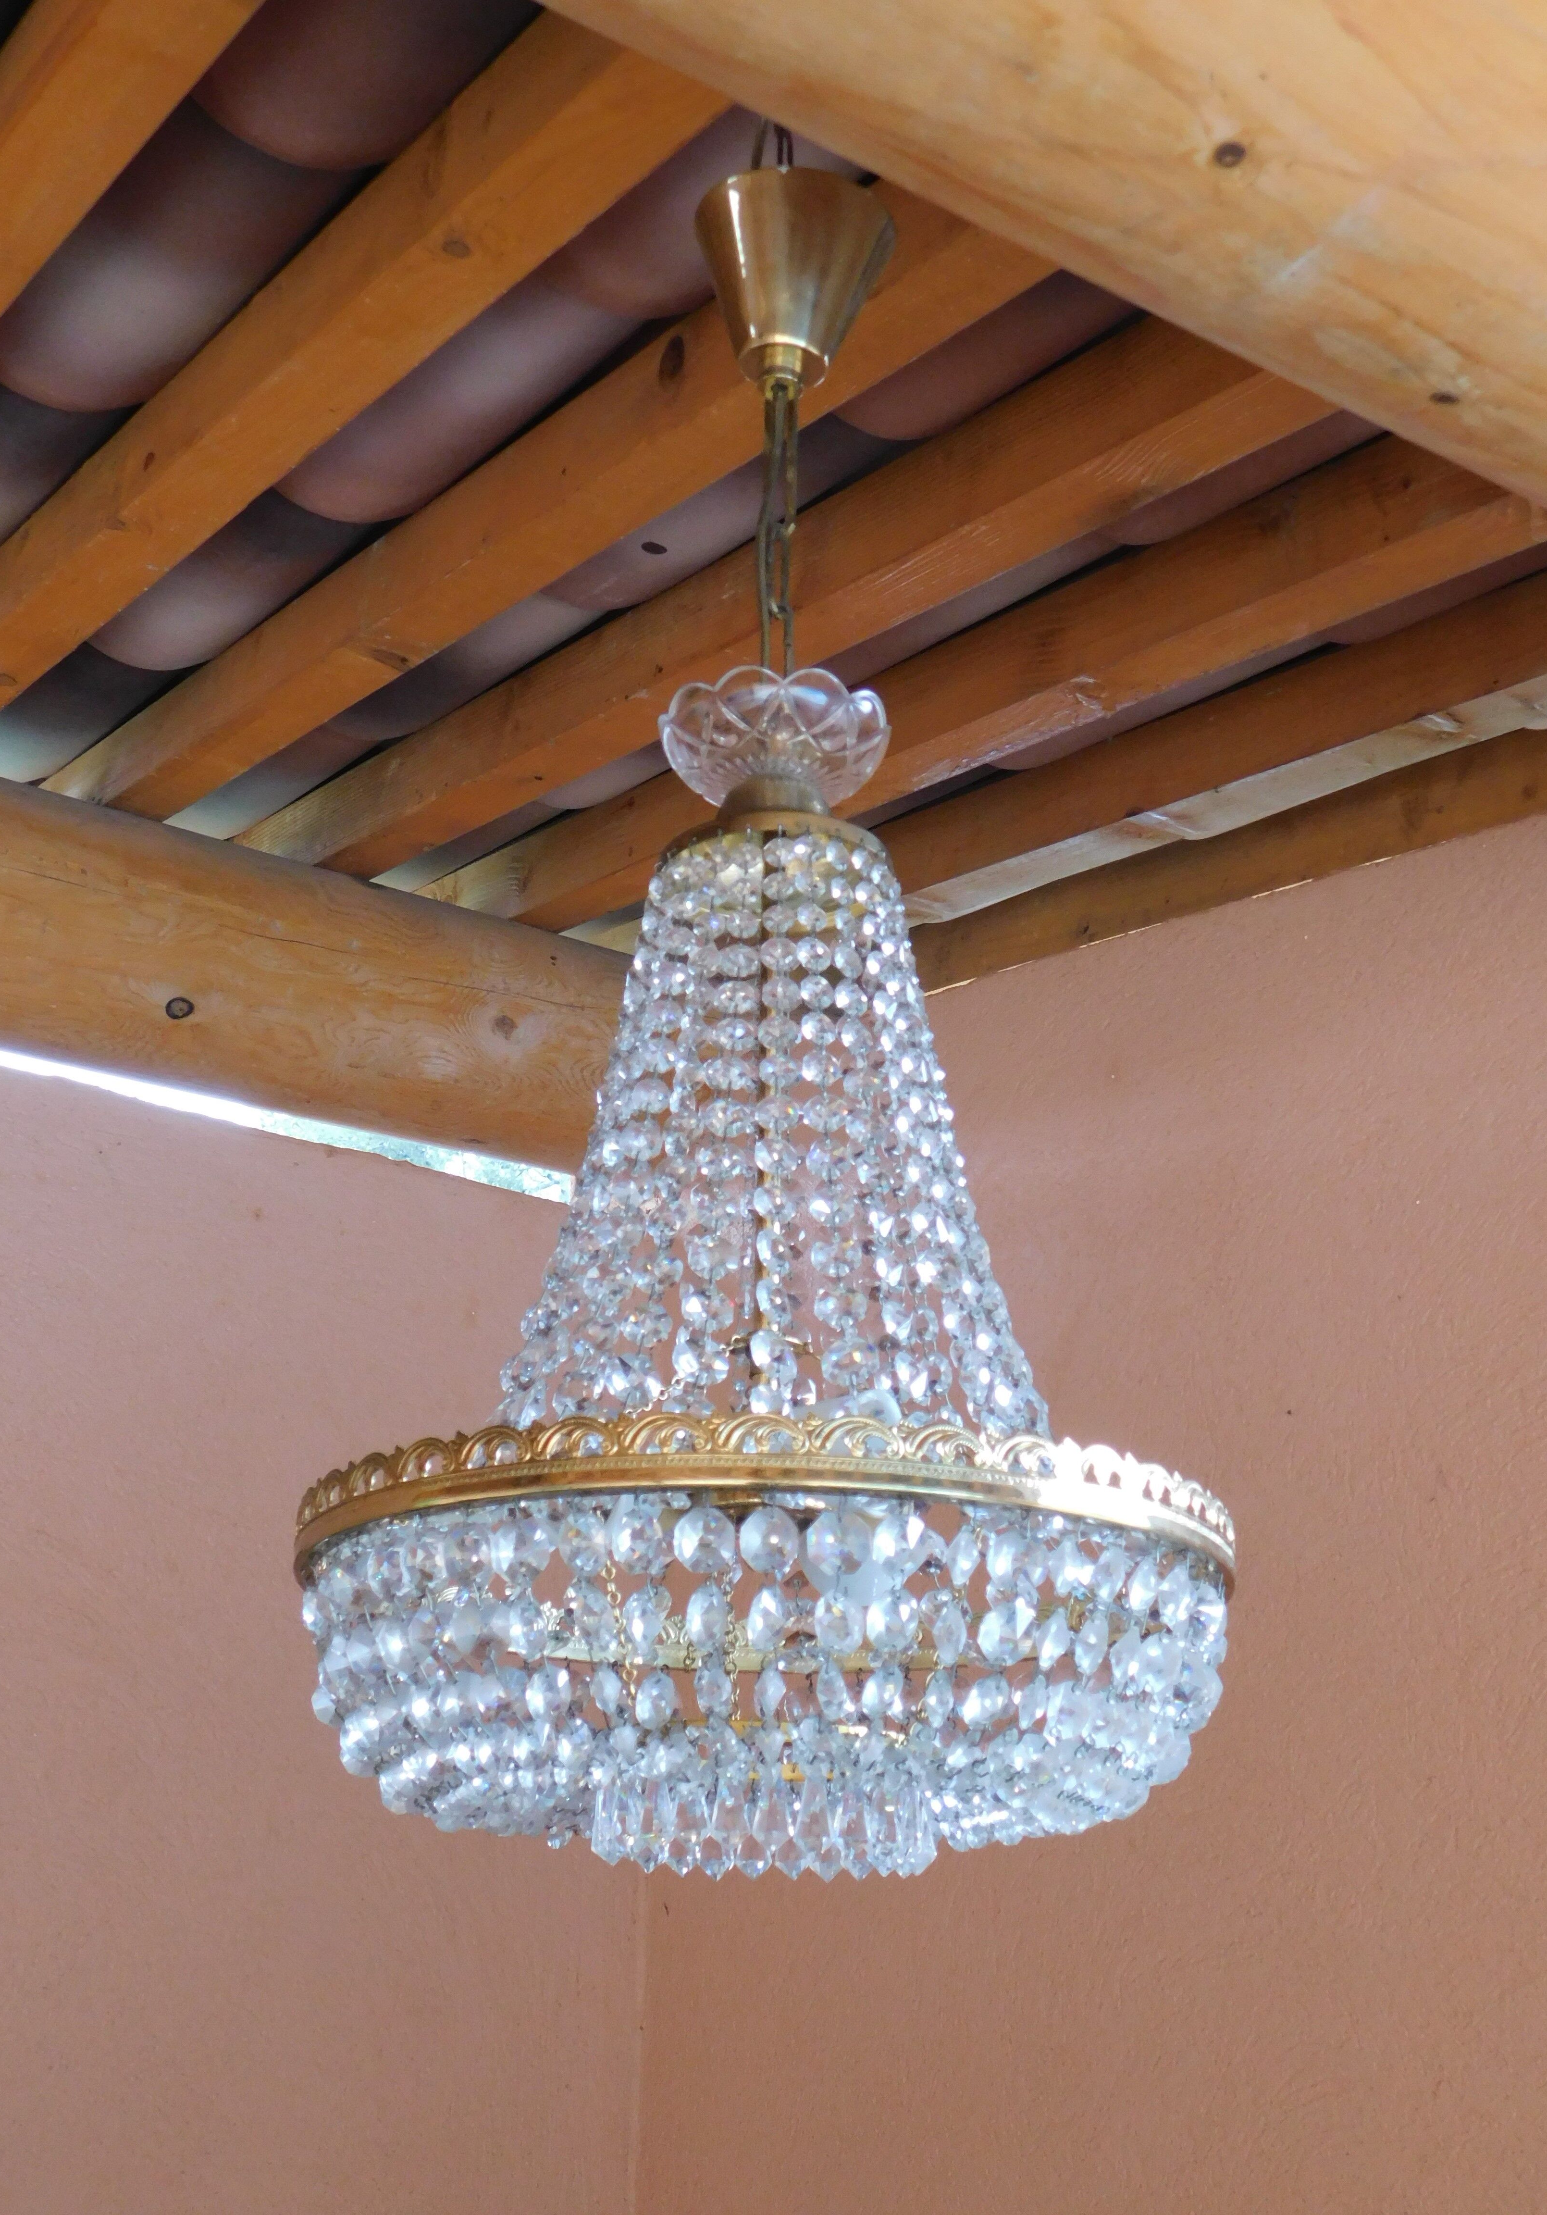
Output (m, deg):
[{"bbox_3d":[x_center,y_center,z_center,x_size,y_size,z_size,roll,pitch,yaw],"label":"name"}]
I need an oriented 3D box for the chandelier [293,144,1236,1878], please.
[{"bbox_3d":[0.003,-0.098,1.391,0.457,0.979,0.457,1,-22,0],"label":"chandelier"}]

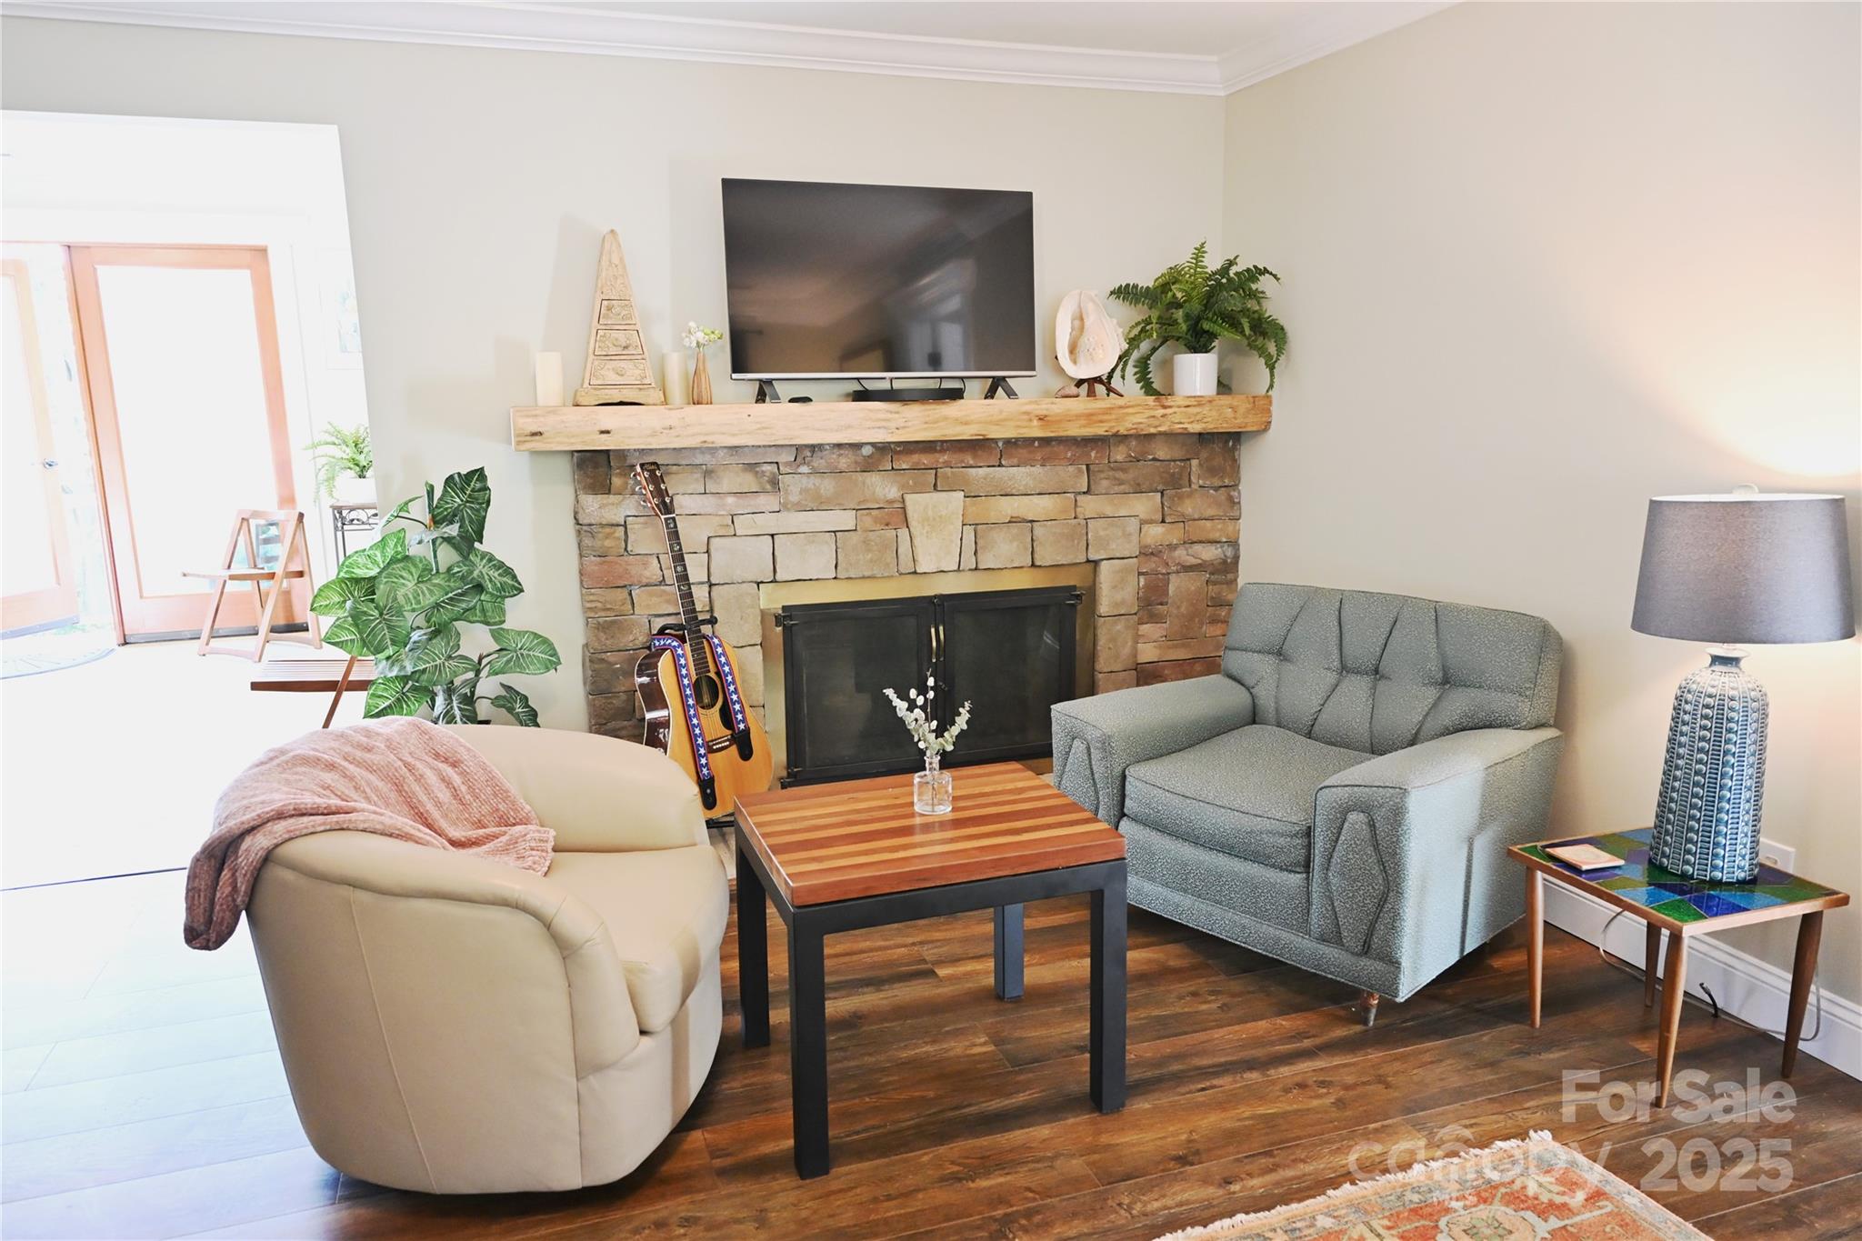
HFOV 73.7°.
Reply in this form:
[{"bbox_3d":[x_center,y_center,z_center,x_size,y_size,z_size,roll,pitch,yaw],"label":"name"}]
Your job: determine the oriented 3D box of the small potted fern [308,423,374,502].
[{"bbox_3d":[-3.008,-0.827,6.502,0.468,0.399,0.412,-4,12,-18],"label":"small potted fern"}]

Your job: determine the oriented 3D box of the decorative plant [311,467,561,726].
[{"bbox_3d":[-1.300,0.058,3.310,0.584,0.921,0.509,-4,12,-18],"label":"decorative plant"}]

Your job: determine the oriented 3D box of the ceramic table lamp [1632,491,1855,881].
[{"bbox_3d":[1.558,0.121,2.428,0.365,0.757,0.365,-4,11,-18],"label":"ceramic table lamp"}]

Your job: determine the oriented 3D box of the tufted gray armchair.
[{"bbox_3d":[0.923,0.391,3.114,0.762,0.785,0.968,-10,14,-41],"label":"tufted gray armchair"}]

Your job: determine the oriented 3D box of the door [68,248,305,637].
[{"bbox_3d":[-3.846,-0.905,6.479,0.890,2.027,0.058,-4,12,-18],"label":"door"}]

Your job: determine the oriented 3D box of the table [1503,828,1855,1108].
[{"bbox_3d":[1.484,0.693,2.514,0.414,0.397,0.414,-4,11,-18],"label":"table"}]

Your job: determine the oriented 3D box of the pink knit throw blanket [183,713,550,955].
[{"bbox_3d":[-0.986,0.380,2.212,0.600,0.290,0.630,-4,11,-18],"label":"pink knit throw blanket"}]

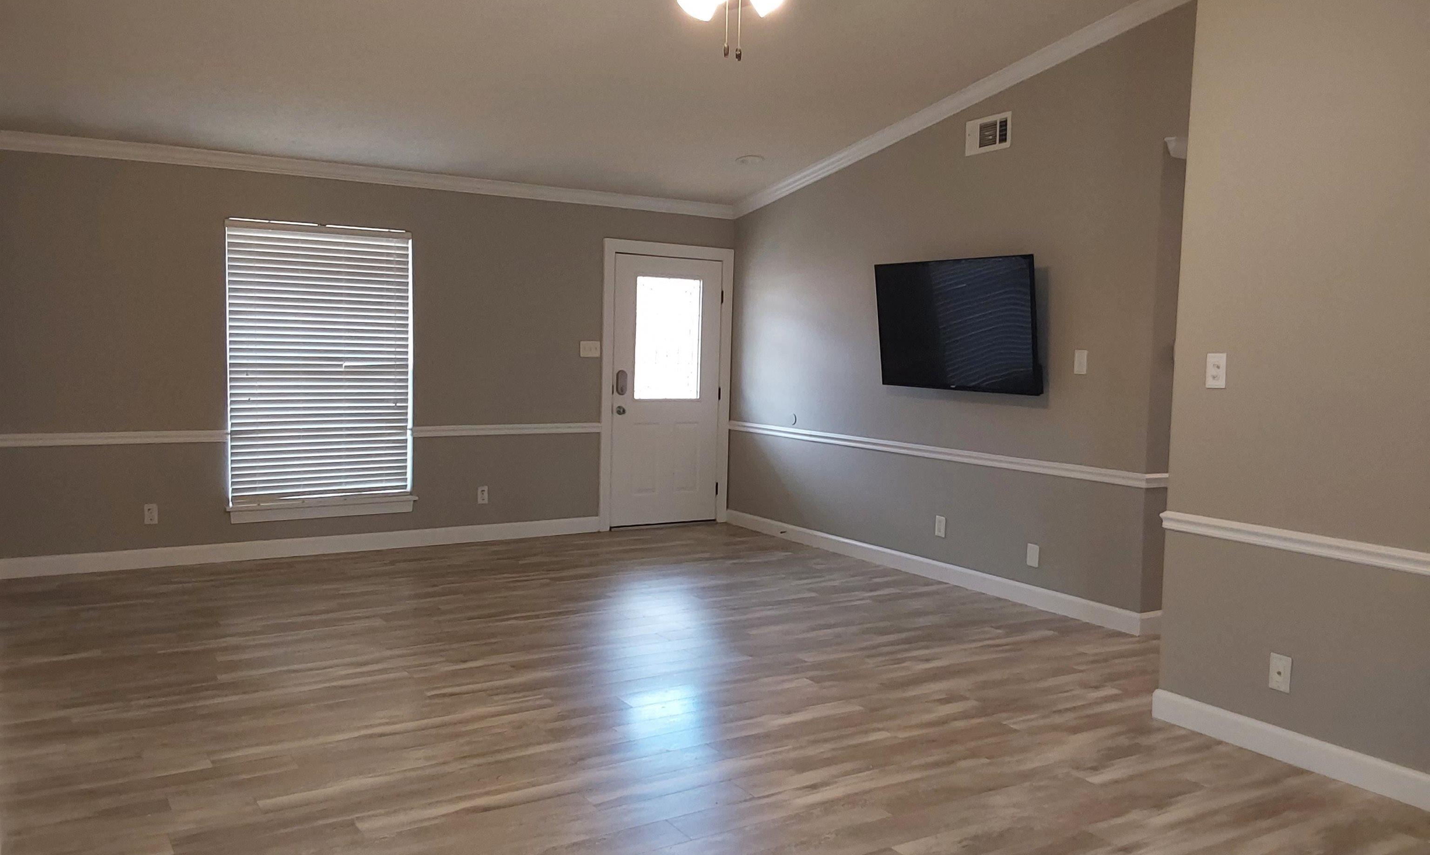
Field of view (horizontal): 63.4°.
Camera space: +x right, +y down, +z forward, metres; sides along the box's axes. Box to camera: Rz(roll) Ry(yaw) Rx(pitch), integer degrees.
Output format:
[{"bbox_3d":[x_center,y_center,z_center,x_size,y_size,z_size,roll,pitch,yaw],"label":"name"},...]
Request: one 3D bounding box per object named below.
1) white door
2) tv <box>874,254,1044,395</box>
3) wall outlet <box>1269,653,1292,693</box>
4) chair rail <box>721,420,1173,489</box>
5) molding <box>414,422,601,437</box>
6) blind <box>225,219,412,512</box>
[{"bbox_3d":[-0.363,-0.268,8.685,0.911,2.006,0.045,-1,5,-32],"label":"white door"},{"bbox_3d":[1.384,-0.589,6.655,0.060,0.735,1.280,-10,9,-31],"label":"tv"},{"bbox_3d":[1.970,0.856,4.030,0.008,0.125,0.076,-1,5,-32],"label":"wall outlet"},{"bbox_3d":[1.123,0.124,7.337,0.030,0.068,3.813,-1,5,-32],"label":"chair rail"},{"bbox_3d":[-1.406,0.019,8.015,1.373,0.067,0.030,-1,5,-32],"label":"molding"},{"bbox_3d":[-2.490,-0.393,7.351,1.139,1.749,0.070,-1,5,-32],"label":"blind"}]

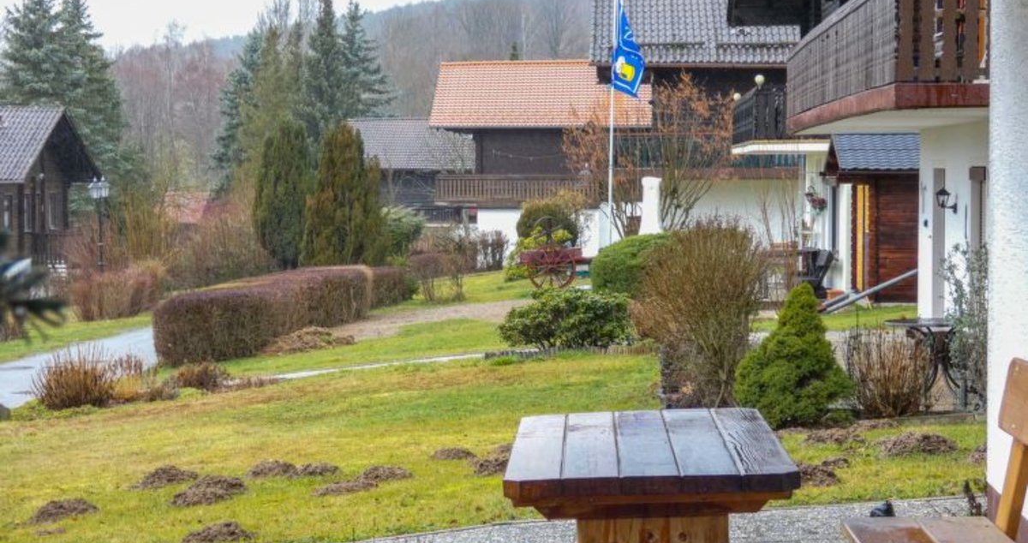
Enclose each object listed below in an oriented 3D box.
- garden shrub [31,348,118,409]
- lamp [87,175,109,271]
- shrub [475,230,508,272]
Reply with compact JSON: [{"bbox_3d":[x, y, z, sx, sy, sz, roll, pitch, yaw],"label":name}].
[{"bbox_3d":[-4.535,1.095,24.800,0.883,0.662,0.800,0,3,0],"label":"garden shrub"},{"bbox_3d":[-8.455,-0.567,49.000,0.454,2.757,0.460,0,3,0],"label":"lamp"},{"bbox_3d":[-0.736,-0.639,78.000,1.056,1.361,1.000,0,3,2],"label":"shrub"}]

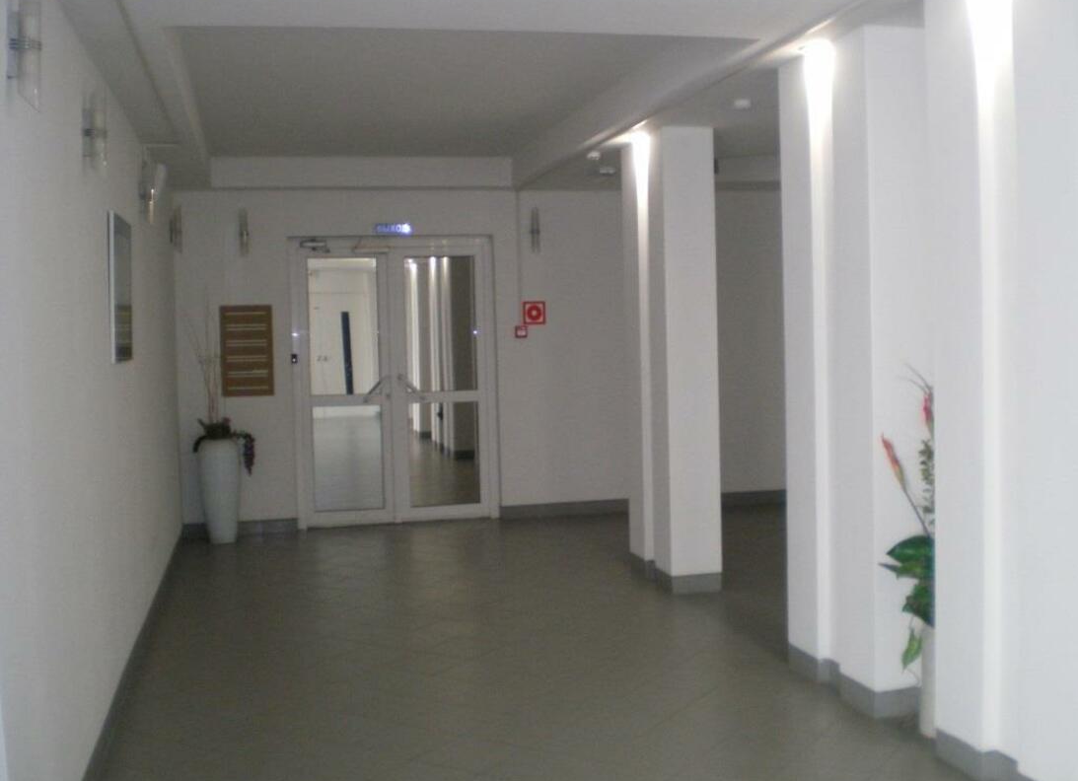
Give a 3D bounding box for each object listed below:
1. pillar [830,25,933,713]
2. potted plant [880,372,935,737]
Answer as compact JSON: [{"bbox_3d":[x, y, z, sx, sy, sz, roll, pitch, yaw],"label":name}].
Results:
[{"bbox_3d":[1.425,-0.074,4.880,0.316,2.749,0.343,-2,3,-13],"label":"pillar"},{"bbox_3d":[1.536,0.611,4.560,0.403,1.406,0.379,-2,3,-13],"label":"potted plant"}]

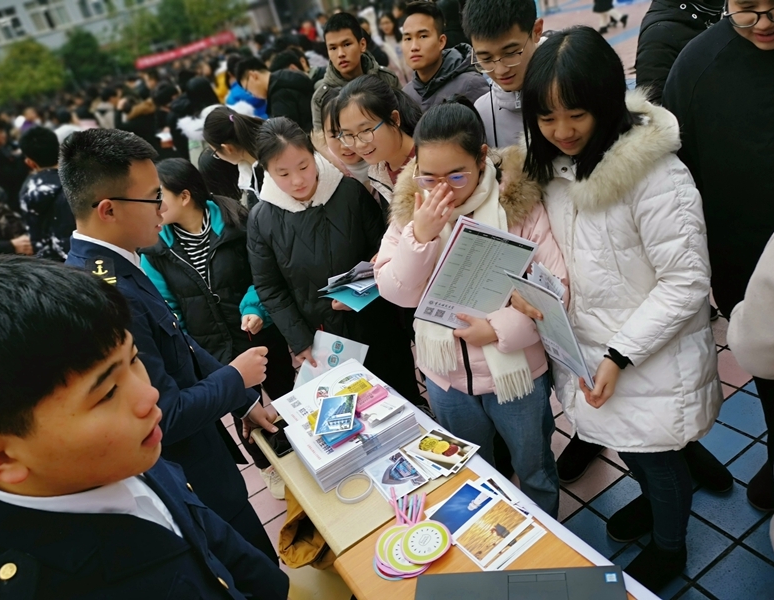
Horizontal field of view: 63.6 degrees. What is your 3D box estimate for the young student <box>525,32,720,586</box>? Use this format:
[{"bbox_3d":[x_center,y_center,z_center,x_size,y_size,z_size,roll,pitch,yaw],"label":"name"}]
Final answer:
[{"bbox_3d":[0.598,0.093,1.620,0.430,1.540,0.540,-31,28,-26],"label":"young student"}]

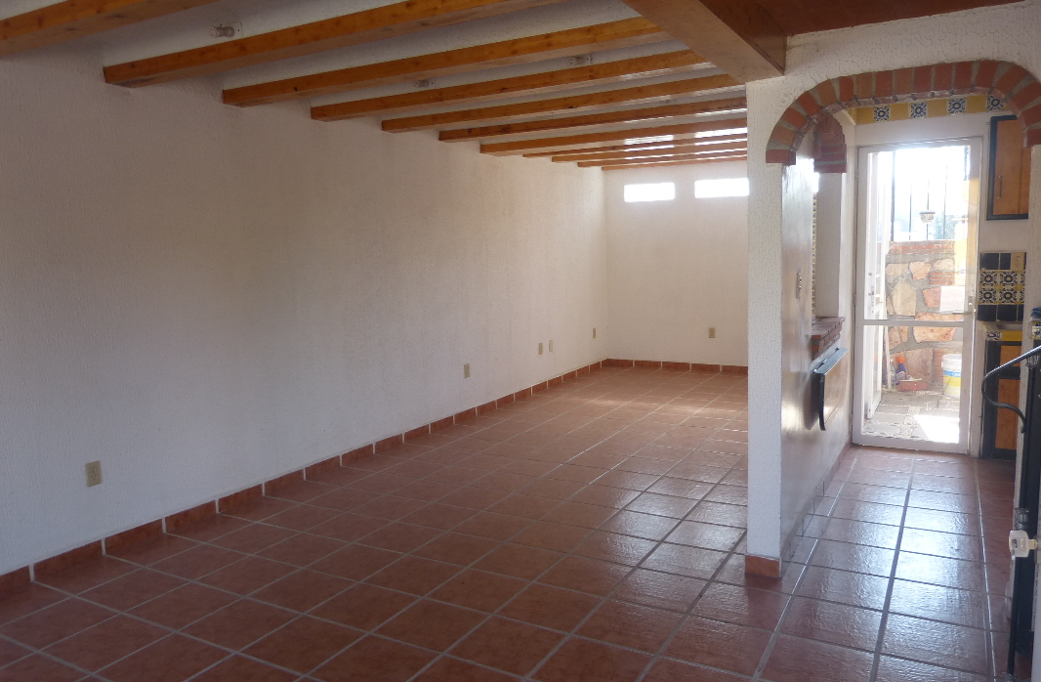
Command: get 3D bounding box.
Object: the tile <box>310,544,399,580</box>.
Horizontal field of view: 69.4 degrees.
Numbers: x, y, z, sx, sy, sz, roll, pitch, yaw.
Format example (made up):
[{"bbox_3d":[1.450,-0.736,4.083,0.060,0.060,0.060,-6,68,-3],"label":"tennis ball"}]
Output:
[{"bbox_3d":[-0.780,1.052,3.572,0.333,0.010,0.333,2,8,29],"label":"tile"}]

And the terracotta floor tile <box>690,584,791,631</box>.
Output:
[{"bbox_3d":[0.889,1.063,3.013,0.334,0.010,0.334,2,8,30],"label":"terracotta floor tile"}]

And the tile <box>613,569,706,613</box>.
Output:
[{"bbox_3d":[0.592,1.060,3.195,0.330,0.010,0.326,2,8,30],"label":"tile"}]

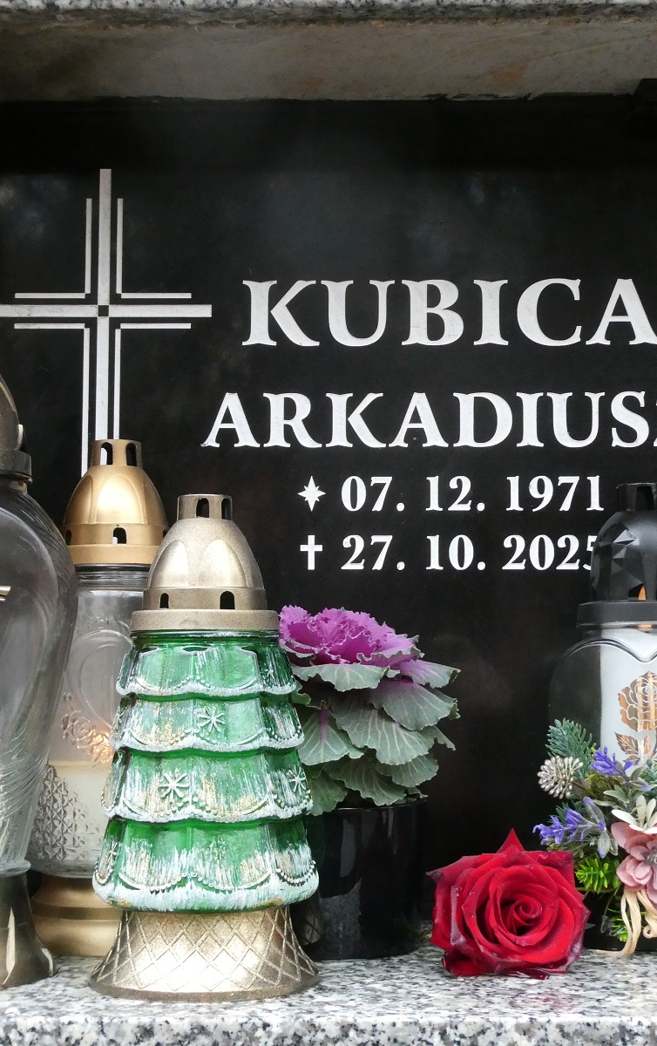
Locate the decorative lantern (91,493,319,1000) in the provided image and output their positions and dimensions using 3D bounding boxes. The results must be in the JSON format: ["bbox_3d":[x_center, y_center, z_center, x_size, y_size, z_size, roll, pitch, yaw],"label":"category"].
[{"bbox_3d":[-0.063,0.109,0.830,0.116,0.245,0.116,0,-5,0],"label":"decorative lantern"}]

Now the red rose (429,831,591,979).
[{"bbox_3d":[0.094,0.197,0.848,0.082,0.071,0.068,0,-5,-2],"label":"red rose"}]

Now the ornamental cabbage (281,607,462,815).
[{"bbox_3d":[0.013,0.105,0.919,0.126,0.112,0.122,0,-5,0],"label":"ornamental cabbage"}]

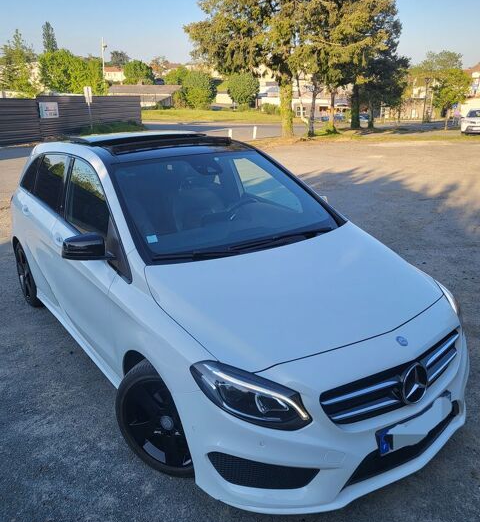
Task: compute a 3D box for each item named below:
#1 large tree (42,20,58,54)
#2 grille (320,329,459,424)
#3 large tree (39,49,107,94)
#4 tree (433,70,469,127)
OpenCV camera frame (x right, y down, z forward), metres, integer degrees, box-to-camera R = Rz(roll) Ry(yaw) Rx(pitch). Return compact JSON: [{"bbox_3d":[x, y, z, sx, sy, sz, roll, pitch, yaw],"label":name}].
[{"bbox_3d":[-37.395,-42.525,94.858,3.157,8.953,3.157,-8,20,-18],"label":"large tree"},{"bbox_3d":[0.739,0.541,2.142,0.940,0.237,0.140,-14,23,-33],"label":"grille"},{"bbox_3d":[-20.210,-21.417,58.000,8.205,7.695,6.974,-7,19,-17],"label":"large tree"},{"bbox_3d":[13.481,-10.230,30.640,2.422,3.735,2.422,7,20,22],"label":"tree"}]

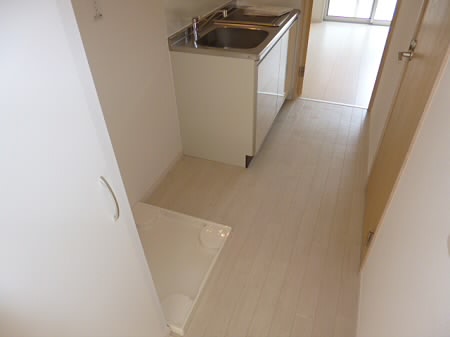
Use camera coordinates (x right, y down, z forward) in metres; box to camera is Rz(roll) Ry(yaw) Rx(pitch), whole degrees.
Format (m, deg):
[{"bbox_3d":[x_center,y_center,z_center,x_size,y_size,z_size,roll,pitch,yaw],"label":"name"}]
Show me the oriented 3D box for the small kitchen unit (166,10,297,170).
[{"bbox_3d":[0.151,-0.758,2.580,0.592,0.902,1.216,12,41,18],"label":"small kitchen unit"}]

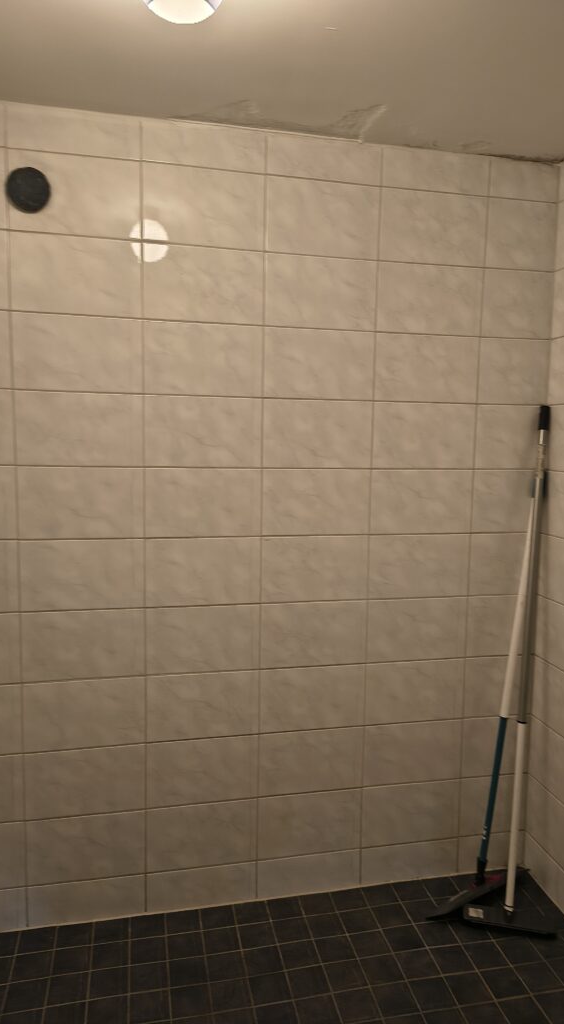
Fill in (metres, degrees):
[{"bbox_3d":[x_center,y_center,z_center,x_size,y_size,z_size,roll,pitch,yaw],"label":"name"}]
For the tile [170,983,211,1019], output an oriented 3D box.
[{"bbox_3d":[-0.226,1.237,1.790,0.099,0.009,0.099,-1,7,-13],"label":"tile"}]

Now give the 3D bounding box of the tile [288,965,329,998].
[{"bbox_3d":[0.069,1.228,1.845,0.098,0.010,0.098,-1,6,-12],"label":"tile"}]

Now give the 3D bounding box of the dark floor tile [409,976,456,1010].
[{"bbox_3d":[0.386,1.238,1.815,0.098,0.010,0.098,-1,6,-12],"label":"dark floor tile"}]

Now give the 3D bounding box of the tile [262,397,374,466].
[{"bbox_3d":[0.107,-0.229,2.065,0.331,0.197,0.010,-1,7,-13],"label":"tile"}]

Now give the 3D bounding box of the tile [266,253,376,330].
[{"bbox_3d":[0.113,-0.621,1.996,0.329,0.197,0.009,0,7,-13],"label":"tile"}]

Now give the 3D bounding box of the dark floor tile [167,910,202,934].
[{"bbox_3d":[-0.290,1.204,2.079,0.099,0.010,0.092,-1,8,-12],"label":"dark floor tile"}]

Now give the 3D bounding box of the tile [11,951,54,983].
[{"bbox_3d":[-0.659,1.208,1.881,0.097,0.009,0.097,0,6,-12],"label":"tile"}]

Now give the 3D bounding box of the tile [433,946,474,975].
[{"bbox_3d":[0.465,1.231,1.943,0.099,0.009,0.099,-1,7,-13],"label":"tile"}]

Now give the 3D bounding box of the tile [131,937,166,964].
[{"bbox_3d":[-0.365,1.205,1.945,0.097,0.009,0.097,0,6,-12],"label":"tile"}]

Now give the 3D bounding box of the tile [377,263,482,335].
[{"bbox_3d":[0.437,-0.625,2.080,0.330,0.199,0.009,-1,7,-13],"label":"tile"}]

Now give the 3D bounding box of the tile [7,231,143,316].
[{"bbox_3d":[-0.538,-0.620,1.873,0.331,0.197,0.010,-1,7,-13],"label":"tile"}]

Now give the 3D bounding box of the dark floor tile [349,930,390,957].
[{"bbox_3d":[0.245,1.210,1.980,0.097,0.009,0.097,0,6,-12],"label":"dark floor tile"}]

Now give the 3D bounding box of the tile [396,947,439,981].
[{"bbox_3d":[0.364,1.220,1.905,0.097,0.009,0.097,0,6,-12],"label":"tile"}]

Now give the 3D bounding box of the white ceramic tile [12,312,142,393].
[{"bbox_3d":[-0.539,-0.420,1.891,0.331,0.197,0.009,-1,7,-13],"label":"white ceramic tile"}]

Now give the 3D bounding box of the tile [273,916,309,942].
[{"bbox_3d":[0.027,1.210,2.047,0.097,0.009,0.097,0,7,-13],"label":"tile"}]

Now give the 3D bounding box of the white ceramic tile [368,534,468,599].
[{"bbox_3d":[0.425,0.167,2.179,0.330,0.197,0.009,-1,7,-13],"label":"white ceramic tile"}]

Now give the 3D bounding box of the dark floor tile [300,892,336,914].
[{"bbox_3d":[0.103,1.201,2.172,0.099,0.009,0.099,-1,7,-13],"label":"dark floor tile"}]

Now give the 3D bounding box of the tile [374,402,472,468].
[{"bbox_3d":[0.432,-0.232,2.138,0.331,0.197,0.010,-1,7,-13],"label":"tile"}]

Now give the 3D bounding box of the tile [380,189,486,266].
[{"bbox_3d":[0.442,-0.825,2.065,0.330,0.197,0.009,-1,7,-13],"label":"tile"}]

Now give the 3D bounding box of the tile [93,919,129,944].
[{"bbox_3d":[-0.486,1.206,2.037,0.098,0.010,0.098,-1,6,-12],"label":"tile"}]

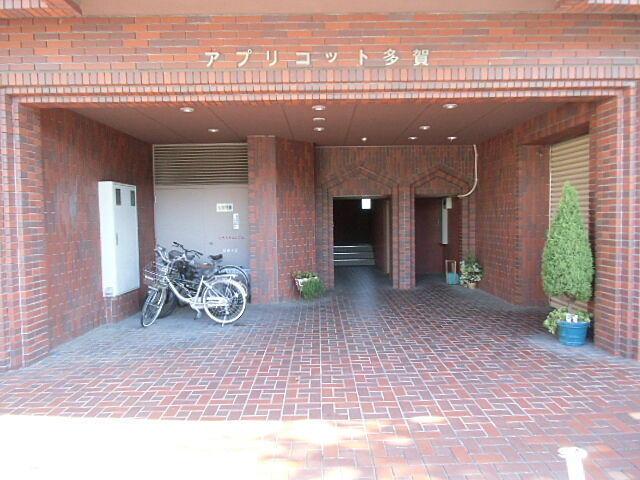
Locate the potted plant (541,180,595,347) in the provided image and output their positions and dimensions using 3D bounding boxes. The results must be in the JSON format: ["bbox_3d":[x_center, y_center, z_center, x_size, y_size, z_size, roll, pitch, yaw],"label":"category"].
[{"bbox_3d":[2.812,0.259,5.001,0.530,1.810,0.530,-1,3,0],"label":"potted plant"}]

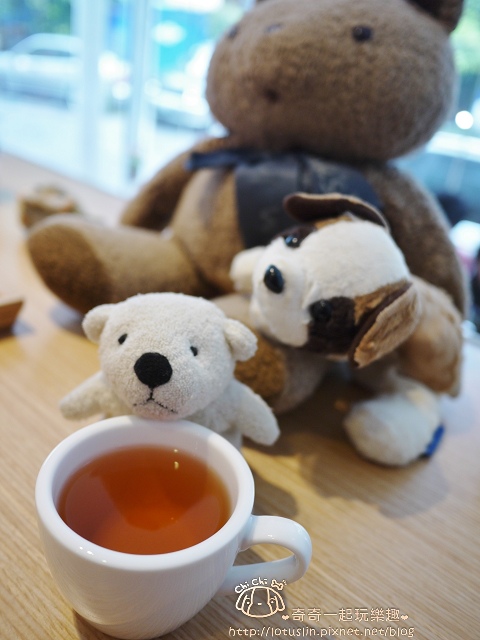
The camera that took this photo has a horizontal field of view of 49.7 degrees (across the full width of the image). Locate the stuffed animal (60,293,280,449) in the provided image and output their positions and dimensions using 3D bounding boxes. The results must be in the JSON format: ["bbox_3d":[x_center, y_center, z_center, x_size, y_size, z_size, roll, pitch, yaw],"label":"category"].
[{"bbox_3d":[-0.037,0.038,0.294,0.128,0.102,0.090,8,24,0],"label":"stuffed animal"}]

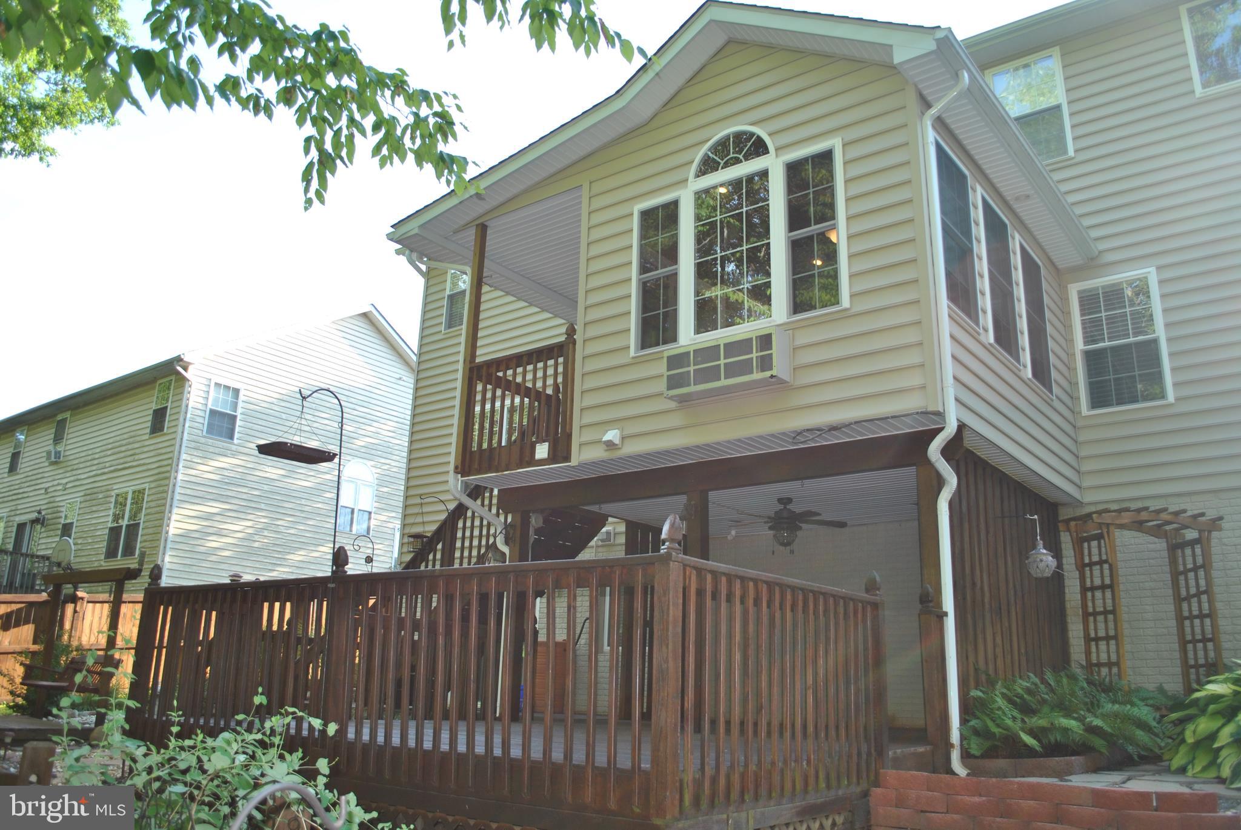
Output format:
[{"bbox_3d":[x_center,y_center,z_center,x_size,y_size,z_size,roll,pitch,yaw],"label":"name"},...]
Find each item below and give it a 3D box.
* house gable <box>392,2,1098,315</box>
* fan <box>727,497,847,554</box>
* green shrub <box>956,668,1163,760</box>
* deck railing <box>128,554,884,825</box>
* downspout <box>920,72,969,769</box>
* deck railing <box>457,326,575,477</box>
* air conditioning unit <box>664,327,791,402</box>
[{"bbox_3d":[1.423,-2.453,10.753,6.400,1.450,4.770,-10,-19,36],"label":"house gable"},{"bbox_3d":[1.744,1.175,9.869,1.300,0.600,1.300,-10,-19,36],"label":"fan"},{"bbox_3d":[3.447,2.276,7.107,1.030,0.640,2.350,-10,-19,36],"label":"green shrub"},{"bbox_3d":[-0.885,1.719,6.193,4.610,1.100,2.440,-10,-19,36],"label":"deck railing"},{"bbox_3d":[2.517,-0.111,6.910,0.640,5.280,0.560,-10,-19,36],"label":"downspout"},{"bbox_3d":[-1.045,-0.110,9.442,1.510,1.430,0.180,-10,-19,36],"label":"deck railing"},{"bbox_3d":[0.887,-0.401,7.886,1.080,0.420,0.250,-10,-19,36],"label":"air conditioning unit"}]

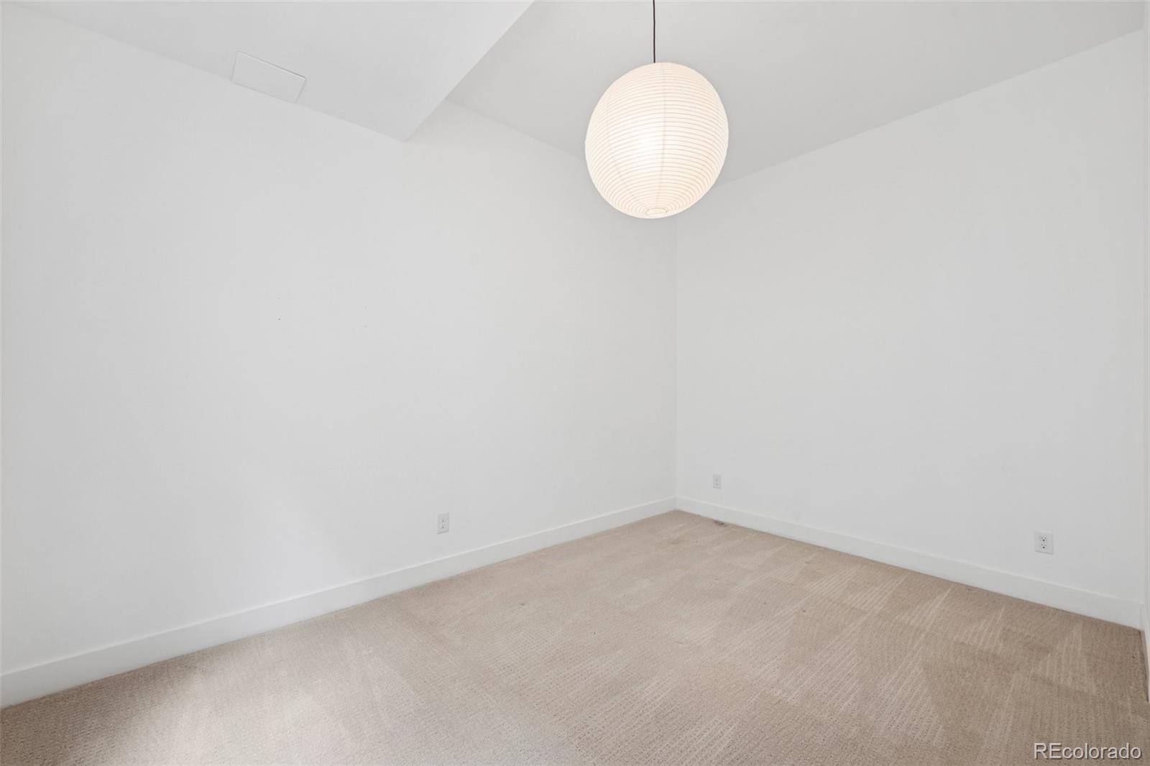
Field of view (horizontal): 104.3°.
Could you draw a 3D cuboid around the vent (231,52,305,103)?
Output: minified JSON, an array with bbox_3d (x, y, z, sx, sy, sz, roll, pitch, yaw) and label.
[{"bbox_3d":[-1.339,-1.322,1.957,0.242,0.020,0.235,1,-1,-41],"label":"vent"}]

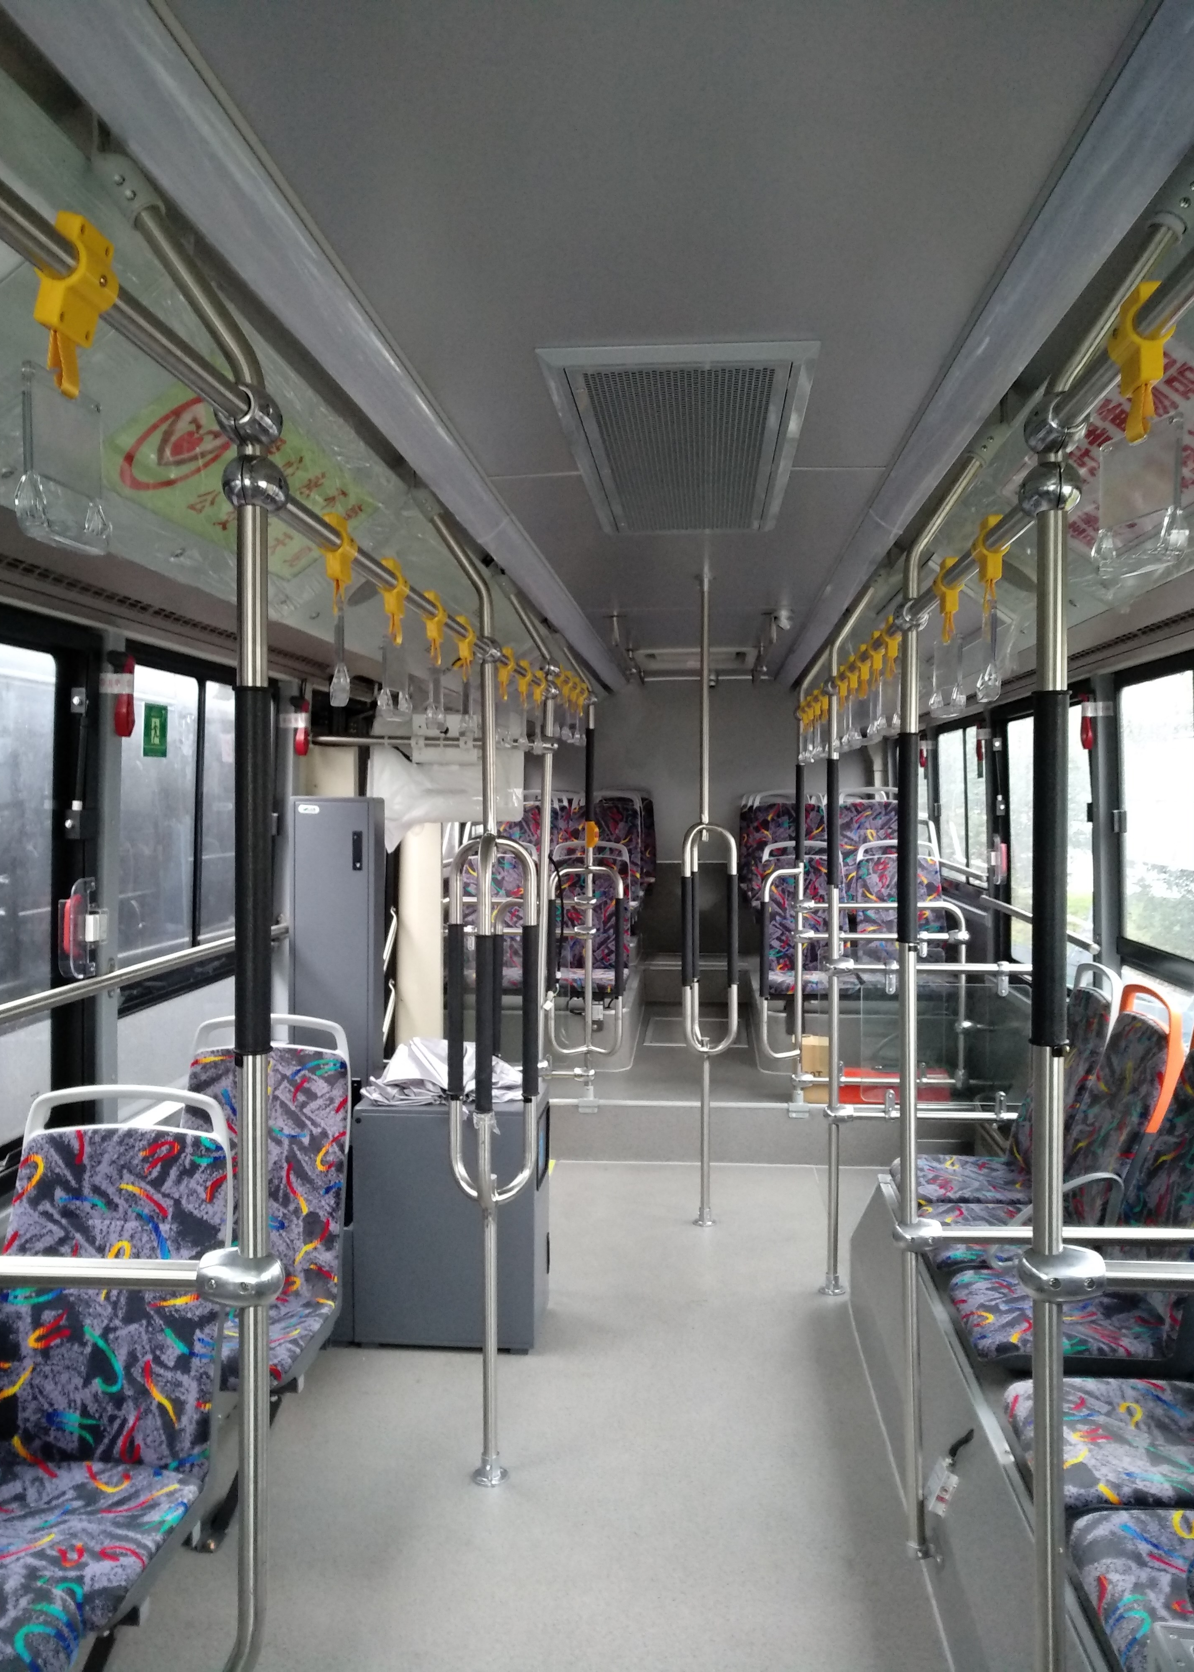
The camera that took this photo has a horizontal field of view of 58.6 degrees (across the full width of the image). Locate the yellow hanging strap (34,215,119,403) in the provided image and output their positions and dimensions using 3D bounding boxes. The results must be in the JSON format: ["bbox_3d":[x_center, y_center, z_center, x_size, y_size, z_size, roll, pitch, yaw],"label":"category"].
[{"bbox_3d":[-0.414,-0.421,0.845,0.043,0.134,0.043,0,2,6],"label":"yellow hanging strap"}]

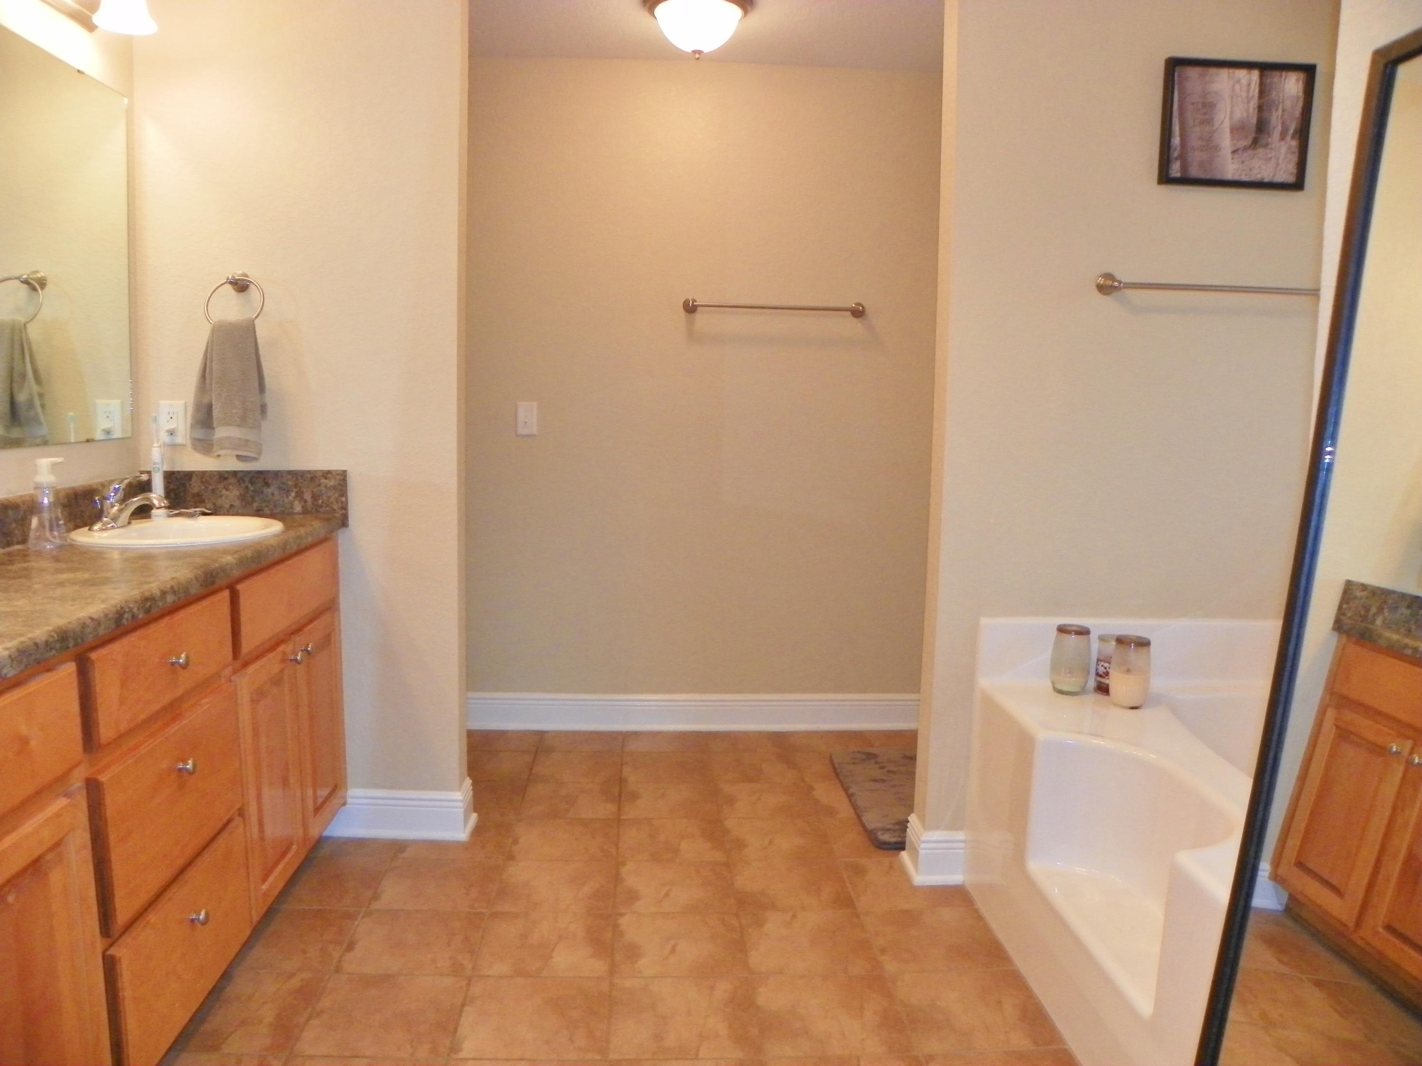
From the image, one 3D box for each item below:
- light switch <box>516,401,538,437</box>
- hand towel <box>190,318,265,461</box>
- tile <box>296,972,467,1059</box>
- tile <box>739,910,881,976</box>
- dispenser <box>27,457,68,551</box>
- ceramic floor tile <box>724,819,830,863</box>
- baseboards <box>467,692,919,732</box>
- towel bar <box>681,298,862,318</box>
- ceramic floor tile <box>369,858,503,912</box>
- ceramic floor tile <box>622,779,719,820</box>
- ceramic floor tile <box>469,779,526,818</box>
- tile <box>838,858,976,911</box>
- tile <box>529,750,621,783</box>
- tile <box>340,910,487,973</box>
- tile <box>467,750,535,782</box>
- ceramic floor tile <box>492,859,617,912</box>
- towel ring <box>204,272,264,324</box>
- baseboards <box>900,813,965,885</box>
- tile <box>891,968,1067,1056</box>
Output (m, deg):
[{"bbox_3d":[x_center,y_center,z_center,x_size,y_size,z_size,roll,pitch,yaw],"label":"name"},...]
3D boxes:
[{"bbox_3d":[-0.657,-0.407,3.819,0.073,0.120,0.015,1,7,-4],"label":"light switch"},{"bbox_3d":[-1.243,-0.367,2.742,0.182,0.360,0.085,1,7,-4],"label":"hand towel"},{"bbox_3d":[-0.638,0.952,2.101,0.302,0.010,0.302,1,7,-4],"label":"tile"},{"bbox_3d":[0.225,0.942,2.461,0.300,0.012,0.300,1,7,-4],"label":"tile"},{"bbox_3d":[-1.341,-0.061,2.155,0.080,0.189,0.074,-2,8,-26],"label":"dispenser"},{"bbox_3d":[0.189,0.882,3.068,0.298,0.010,0.298,1,7,-4],"label":"ceramic floor tile"},{"bbox_3d":[-0.048,0.692,4.110,1.800,0.142,0.022,1,7,-4],"label":"baseboards"},{"bbox_3d":[0.237,-0.816,3.862,0.670,0.058,0.072,1,7,-4],"label":"towel bar"},{"bbox_3d":[-0.684,0.892,2.696,0.302,0.010,0.302,1,7,-4],"label":"ceramic floor tile"},{"bbox_3d":[-0.130,0.840,3.342,0.298,0.010,0.298,1,7,-4],"label":"ceramic floor tile"},{"bbox_3d":[-0.727,0.825,3.294,0.302,0.010,0.302,1,7,-4],"label":"ceramic floor tile"},{"bbox_3d":[0.505,0.911,2.782,0.300,0.012,0.300,1,7,-4],"label":"tile"},{"bbox_3d":[-0.458,0.807,3.667,0.300,0.012,0.300,1,7,-4],"label":"tile"},{"bbox_3d":[-0.668,0.935,2.429,0.298,0.010,0.298,1,7,-4],"label":"tile"},{"bbox_3d":[-0.751,0.789,3.606,0.300,0.012,0.300,1,7,-4],"label":"tile"},{"bbox_3d":[-0.398,0.913,2.755,0.300,0.012,0.300,1,7,-4],"label":"ceramic floor tile"},{"bbox_3d":[-1.231,-0.598,2.762,0.156,0.164,0.066,1,7,-4],"label":"towel ring"},{"bbox_3d":[0.589,0.833,2.857,0.137,0.143,0.200,1,7,-4],"label":"baseboards"},{"bbox_3d":[0.532,0.973,2.177,0.302,0.010,0.302,1,7,-4],"label":"tile"}]

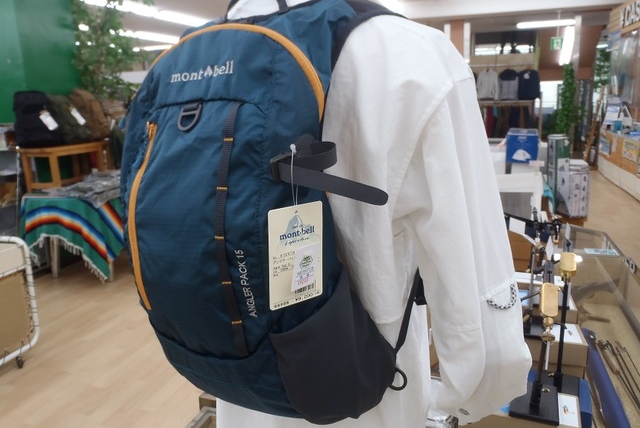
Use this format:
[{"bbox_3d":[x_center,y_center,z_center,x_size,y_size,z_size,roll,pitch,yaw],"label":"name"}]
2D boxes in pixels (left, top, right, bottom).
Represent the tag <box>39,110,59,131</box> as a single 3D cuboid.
[{"bbox_3d":[-2.201,-0.758,4.200,0.075,0.150,0.008,-44,21,-28],"label":"tag"}]

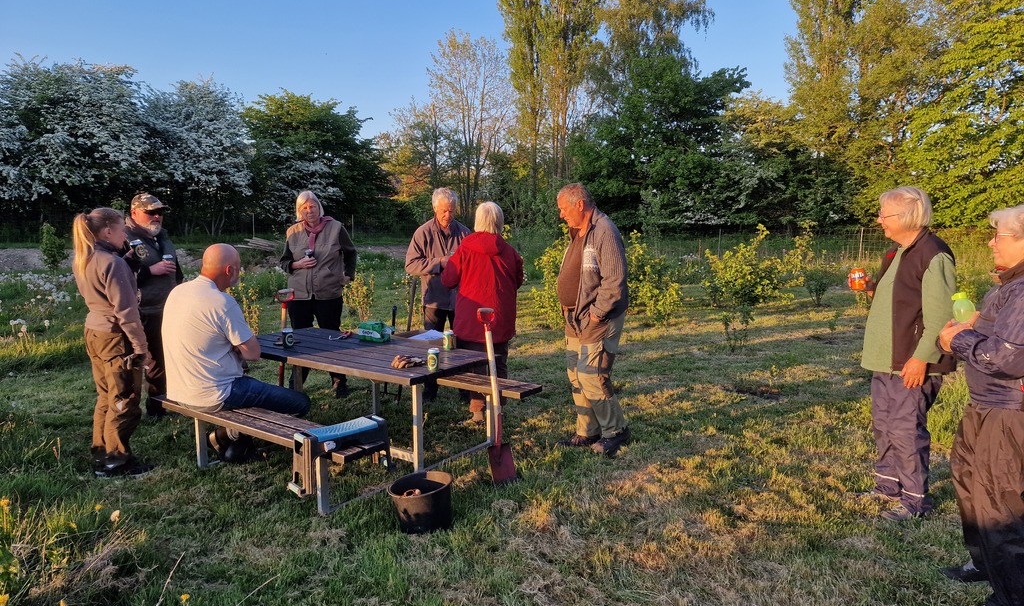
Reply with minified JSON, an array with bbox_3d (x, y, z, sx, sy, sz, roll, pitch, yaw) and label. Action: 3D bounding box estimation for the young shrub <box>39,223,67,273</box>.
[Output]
[{"bbox_3d":[-13.390,-1.500,19.749,0.750,1.470,0.750,0,7,0],"label":"young shrub"}]

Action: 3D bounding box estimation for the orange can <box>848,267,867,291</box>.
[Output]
[{"bbox_3d":[1.872,-0.127,3.680,0.066,0.117,0.066,0,7,0],"label":"orange can"}]

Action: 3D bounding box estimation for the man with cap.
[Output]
[{"bbox_3d":[-2.797,0.024,5.296,0.460,1.723,0.580,6,10,42],"label":"man with cap"}]

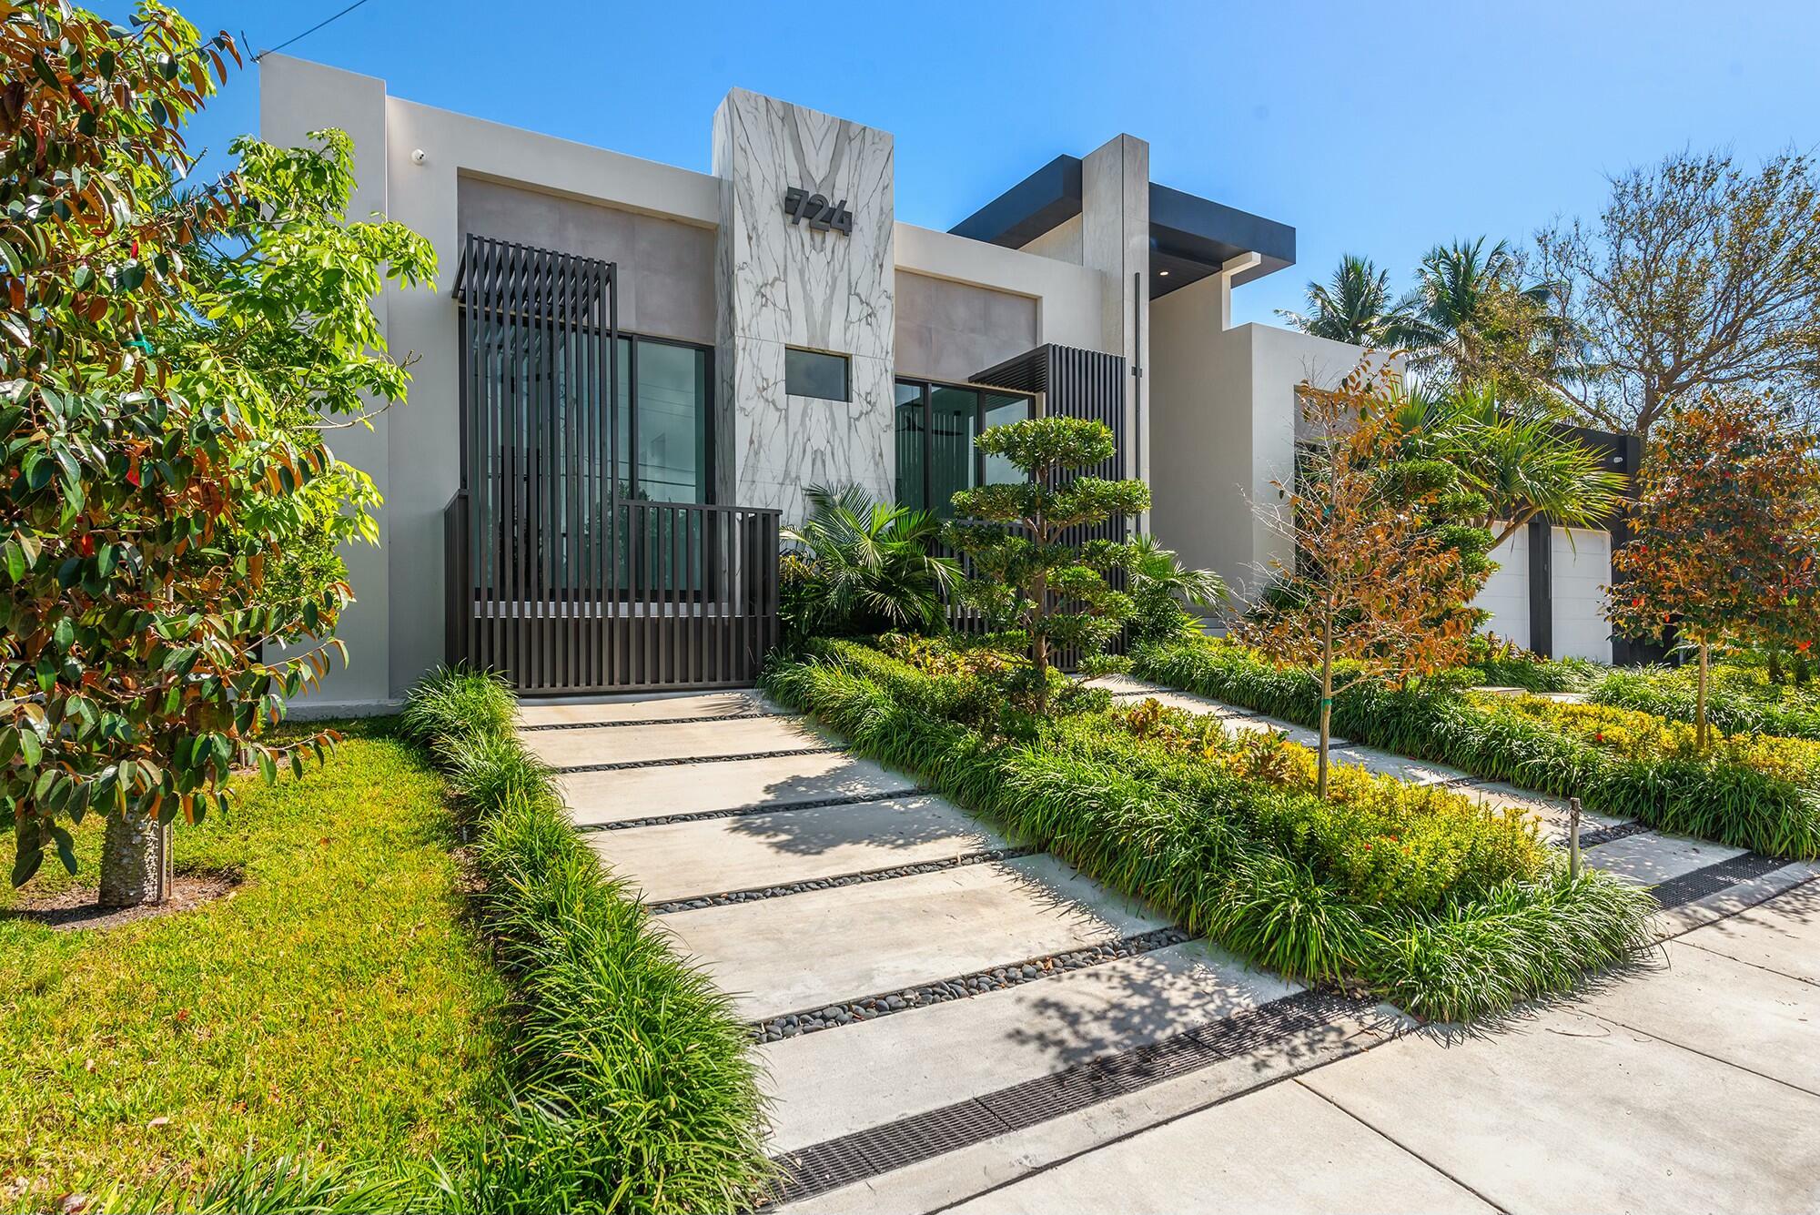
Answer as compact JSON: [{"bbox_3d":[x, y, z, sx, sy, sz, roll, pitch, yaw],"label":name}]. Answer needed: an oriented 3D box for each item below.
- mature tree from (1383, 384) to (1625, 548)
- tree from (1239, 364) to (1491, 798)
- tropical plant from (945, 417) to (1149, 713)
[{"bbox_3d":[8.291,-1.141,13.580,3.700,4.100,3.500,0,-1,0],"label":"mature tree"},{"bbox_3d":[2.740,0.007,5.836,1.500,2.950,1.450,0,-1,0],"label":"tree"},{"bbox_3d":[1.133,-0.208,7.937,1.670,2.750,1.620,0,-1,0],"label":"tropical plant"}]

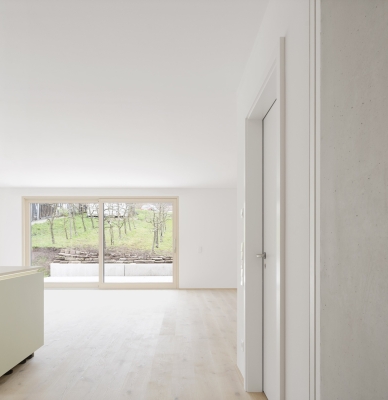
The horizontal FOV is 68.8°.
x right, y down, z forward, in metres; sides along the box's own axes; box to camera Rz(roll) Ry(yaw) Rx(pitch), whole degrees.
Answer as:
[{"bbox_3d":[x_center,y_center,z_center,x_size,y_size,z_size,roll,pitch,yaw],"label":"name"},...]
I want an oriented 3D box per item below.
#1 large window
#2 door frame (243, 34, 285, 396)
[{"bbox_3d":[-2.290,1.060,6.980,3.820,2.260,0.160,0,-3,0],"label":"large window"},{"bbox_3d":[0.490,0.360,1.750,0.180,2.120,0.860,0,-3,-2],"label":"door frame"}]

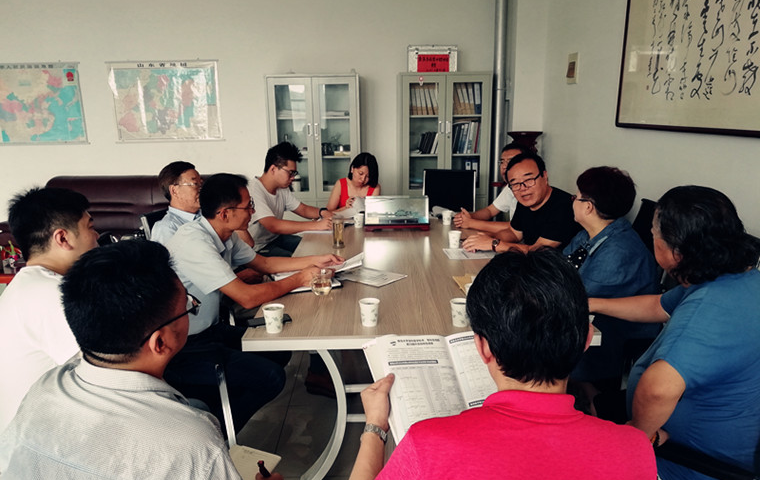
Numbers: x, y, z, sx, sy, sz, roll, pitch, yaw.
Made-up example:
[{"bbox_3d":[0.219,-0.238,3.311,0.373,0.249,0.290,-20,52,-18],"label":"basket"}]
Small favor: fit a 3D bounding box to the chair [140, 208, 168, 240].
[{"bbox_3d":[-0.919,0.288,3.238,0.600,0.990,0.540,2,13,11],"label":"chair"}]

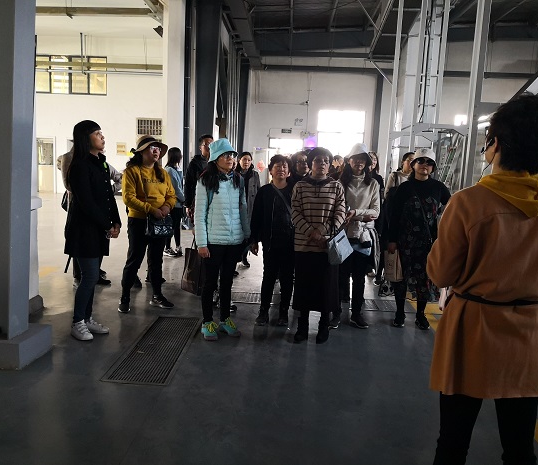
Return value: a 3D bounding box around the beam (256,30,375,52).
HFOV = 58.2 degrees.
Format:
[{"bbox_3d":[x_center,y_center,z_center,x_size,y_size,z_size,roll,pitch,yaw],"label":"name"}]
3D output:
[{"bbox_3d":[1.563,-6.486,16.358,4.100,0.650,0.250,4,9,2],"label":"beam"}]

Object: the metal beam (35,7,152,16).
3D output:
[{"bbox_3d":[-5.090,-6.409,14.024,3.500,0.220,0.220,3,7,2],"label":"metal beam"}]

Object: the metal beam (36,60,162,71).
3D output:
[{"bbox_3d":[-5.674,-5.549,16.068,4.300,0.170,0.170,2,9,2],"label":"metal beam"}]

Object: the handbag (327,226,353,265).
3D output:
[{"bbox_3d":[0.568,0.112,3.850,0.090,0.210,0.220,-6,15,40],"label":"handbag"}]

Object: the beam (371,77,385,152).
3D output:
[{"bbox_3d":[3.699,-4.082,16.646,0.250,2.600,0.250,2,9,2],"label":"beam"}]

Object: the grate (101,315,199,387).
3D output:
[{"bbox_3d":[-0.844,0.903,3.799,0.425,0.040,1.380,3,7,2],"label":"grate"}]

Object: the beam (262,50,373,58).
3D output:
[{"bbox_3d":[1.732,-6.358,17.274,4.200,0.240,0.240,3,7,2],"label":"beam"}]

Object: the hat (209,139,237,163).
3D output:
[{"bbox_3d":[-0.383,-0.672,3.987,0.250,0.170,0.270,-4,-8,-39],"label":"hat"}]

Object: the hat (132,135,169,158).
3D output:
[{"bbox_3d":[-1.112,-0.791,4.500,0.330,0.170,0.310,-16,-6,44],"label":"hat"}]

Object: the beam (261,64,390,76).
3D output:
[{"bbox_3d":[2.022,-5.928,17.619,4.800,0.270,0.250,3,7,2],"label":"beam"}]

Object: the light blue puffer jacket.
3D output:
[{"bbox_3d":[-0.390,-0.180,4.060,0.500,0.610,0.290,-1,8,-22],"label":"light blue puffer jacket"}]

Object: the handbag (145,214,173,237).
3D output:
[{"bbox_3d":[-1.003,-0.055,4.450,0.220,0.190,0.110,-4,11,-33],"label":"handbag"}]

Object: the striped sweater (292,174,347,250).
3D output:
[{"bbox_3d":[0.416,-0.148,3.980,0.470,0.640,0.300,3,7,4],"label":"striped sweater"}]

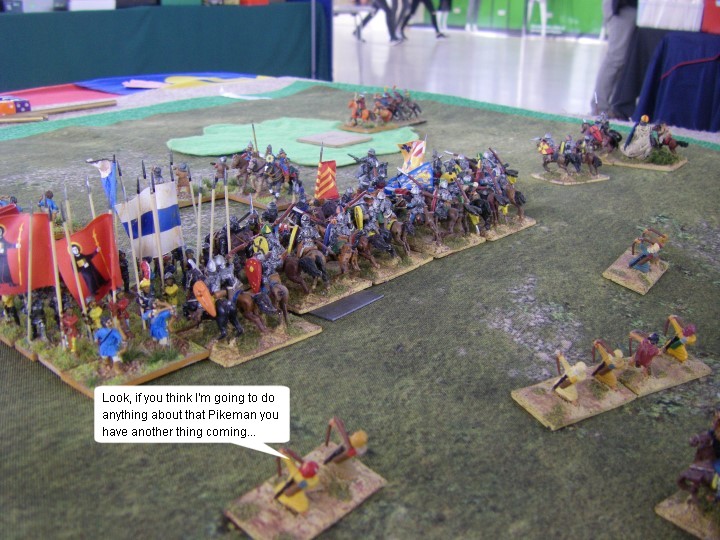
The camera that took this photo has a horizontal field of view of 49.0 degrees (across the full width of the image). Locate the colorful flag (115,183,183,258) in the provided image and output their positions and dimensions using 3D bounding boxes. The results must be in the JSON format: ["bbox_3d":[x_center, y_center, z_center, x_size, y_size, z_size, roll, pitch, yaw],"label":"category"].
[{"bbox_3d":[-0.077,-0.018,0.290,0.026,0.026,0.005,-19,30,-41],"label":"colorful flag"}]

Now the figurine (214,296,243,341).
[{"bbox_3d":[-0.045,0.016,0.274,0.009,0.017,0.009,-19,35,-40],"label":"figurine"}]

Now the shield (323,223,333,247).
[{"bbox_3d":[-0.014,-0.016,0.350,0.003,0.011,0.007,7,23,-22],"label":"shield"}]

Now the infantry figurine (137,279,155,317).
[{"bbox_3d":[-0.078,0.012,0.289,0.007,0.018,0.007,-19,30,-41],"label":"infantry figurine"}]

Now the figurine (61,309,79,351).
[{"bbox_3d":[-0.095,0.019,0.260,0.005,0.018,0.007,24,32,34],"label":"figurine"}]

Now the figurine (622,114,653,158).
[{"bbox_3d":[0.181,-0.087,0.512,0.018,0.027,0.015,18,29,25],"label":"figurine"}]

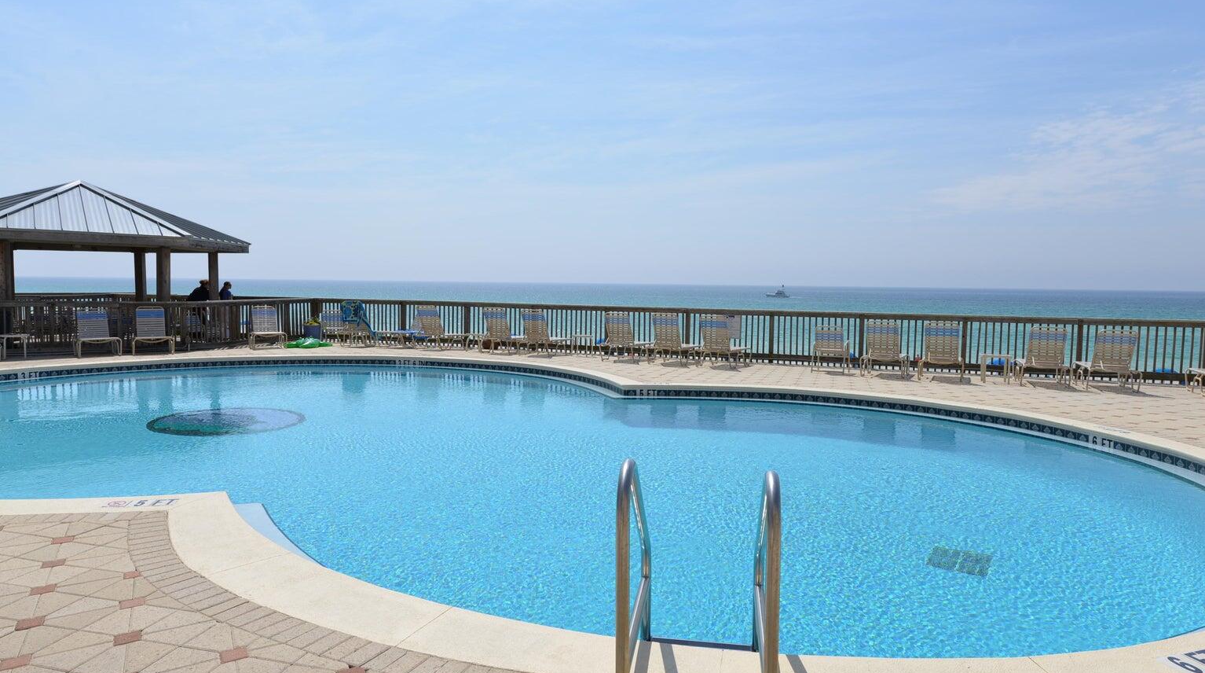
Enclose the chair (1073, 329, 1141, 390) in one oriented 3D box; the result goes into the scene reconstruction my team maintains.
[{"bbox_3d":[7.741,0.339,12.346,0.680,0.910,1.360,2,4,20],"label":"chair"}]

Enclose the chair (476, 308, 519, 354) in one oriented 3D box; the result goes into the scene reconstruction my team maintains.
[{"bbox_3d":[-2.114,-0.155,17.636,0.690,0.960,1.300,2,4,20],"label":"chair"}]

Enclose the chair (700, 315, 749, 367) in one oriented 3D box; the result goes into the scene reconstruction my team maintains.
[{"bbox_3d":[2.305,0.056,15.208,0.690,0.965,1.260,3,4,28],"label":"chair"}]

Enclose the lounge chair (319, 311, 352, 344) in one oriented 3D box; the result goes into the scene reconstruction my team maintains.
[{"bbox_3d":[-6.076,-0.195,18.219,0.580,0.830,0.660,1,4,-1],"label":"lounge chair"}]

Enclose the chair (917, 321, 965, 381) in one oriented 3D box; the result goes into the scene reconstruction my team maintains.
[{"bbox_3d":[5.657,0.219,13.460,0.690,0.950,1.280,2,4,21],"label":"chair"}]

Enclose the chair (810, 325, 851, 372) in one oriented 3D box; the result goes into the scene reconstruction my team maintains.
[{"bbox_3d":[4.008,0.224,14.062,0.590,0.820,0.580,2,4,25],"label":"chair"}]

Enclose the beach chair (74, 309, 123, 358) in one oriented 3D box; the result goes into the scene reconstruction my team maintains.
[{"bbox_3d":[-10.046,-0.086,15.927,0.690,0.860,1.460,-2,5,-38],"label":"beach chair"}]

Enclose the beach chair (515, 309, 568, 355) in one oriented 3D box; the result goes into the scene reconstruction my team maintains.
[{"bbox_3d":[-1.180,-0.099,16.912,0.680,0.940,1.400,2,4,24],"label":"beach chair"}]

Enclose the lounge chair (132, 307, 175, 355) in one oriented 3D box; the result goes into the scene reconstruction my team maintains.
[{"bbox_3d":[-9.011,-0.130,16.079,0.680,0.910,1.380,-2,4,-31],"label":"lounge chair"}]

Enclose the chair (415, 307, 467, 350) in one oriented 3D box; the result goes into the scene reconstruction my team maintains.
[{"bbox_3d":[-3.583,-0.208,18.001,0.680,0.950,1.400,2,4,24],"label":"chair"}]

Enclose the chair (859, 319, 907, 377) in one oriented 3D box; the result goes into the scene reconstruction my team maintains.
[{"bbox_3d":[4.895,0.184,13.840,0.690,0.950,1.280,3,4,26],"label":"chair"}]

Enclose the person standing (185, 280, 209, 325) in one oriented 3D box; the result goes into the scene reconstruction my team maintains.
[{"bbox_3d":[-11.748,-0.932,23.318,0.500,1.470,0.650,4,5,40],"label":"person standing"}]

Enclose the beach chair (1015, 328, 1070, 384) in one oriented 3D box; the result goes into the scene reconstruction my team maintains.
[{"bbox_3d":[6.978,0.297,12.735,0.690,0.920,1.340,2,4,21],"label":"beach chair"}]

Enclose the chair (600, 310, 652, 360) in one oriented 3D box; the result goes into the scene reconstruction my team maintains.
[{"bbox_3d":[0.515,-0.002,15.793,0.680,0.940,1.400,2,4,24],"label":"chair"}]

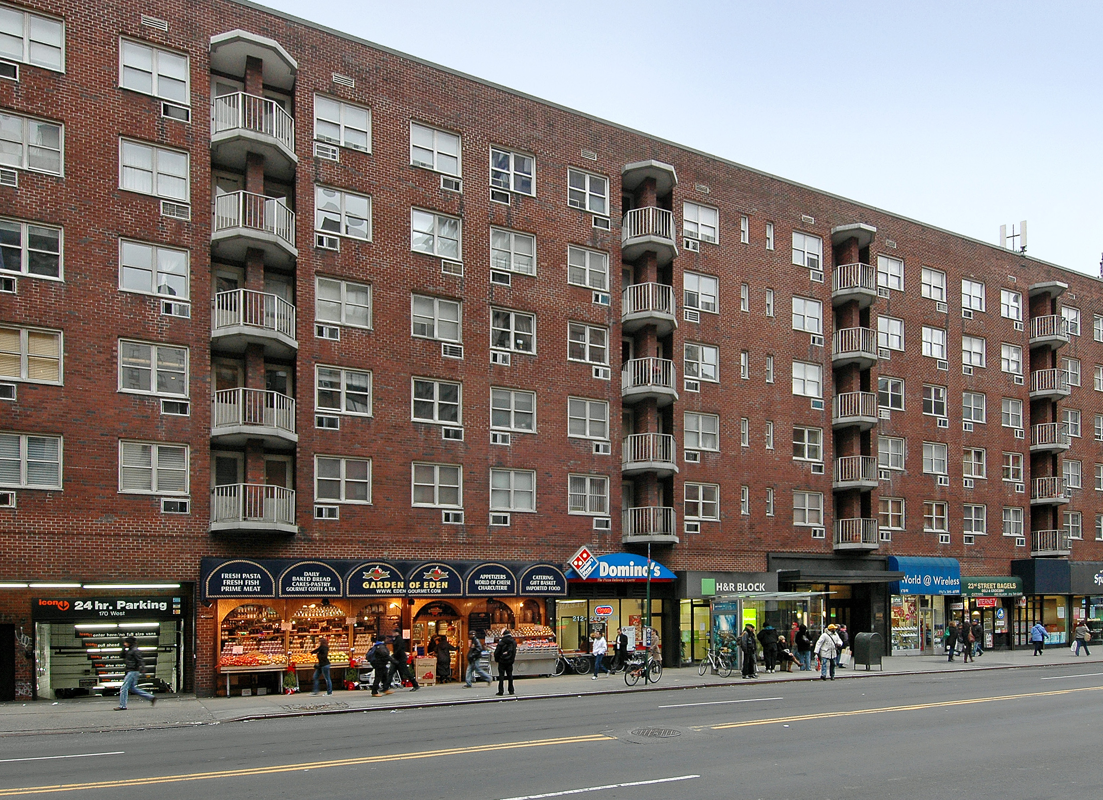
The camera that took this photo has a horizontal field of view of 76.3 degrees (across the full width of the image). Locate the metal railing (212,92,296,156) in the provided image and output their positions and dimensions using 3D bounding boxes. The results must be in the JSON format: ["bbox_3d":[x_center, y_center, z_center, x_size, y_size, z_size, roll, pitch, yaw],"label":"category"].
[{"bbox_3d":[-8.579,-8.074,20.263,2.193,1.094,0.720,1,-3,-25],"label":"metal railing"}]

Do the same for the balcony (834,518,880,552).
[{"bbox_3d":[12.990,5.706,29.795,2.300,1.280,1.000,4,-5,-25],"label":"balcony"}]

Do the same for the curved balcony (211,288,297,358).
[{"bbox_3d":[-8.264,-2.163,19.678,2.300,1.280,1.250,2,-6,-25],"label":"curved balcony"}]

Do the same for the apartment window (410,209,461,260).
[{"bbox_3d":[-3.662,-5.257,22.286,1.650,1.370,0.150,2,-6,-25],"label":"apartment window"}]

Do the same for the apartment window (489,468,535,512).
[{"bbox_3d":[-1.275,3.012,23.410,1.650,1.370,0.150,2,-6,-25],"label":"apartment window"}]

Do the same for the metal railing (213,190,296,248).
[{"bbox_3d":[-8.298,-5.131,19.725,2.135,0.970,0.650,2,-6,-25],"label":"metal railing"}]

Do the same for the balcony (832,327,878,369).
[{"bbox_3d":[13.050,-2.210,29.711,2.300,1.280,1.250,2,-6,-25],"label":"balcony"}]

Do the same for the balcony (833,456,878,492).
[{"bbox_3d":[13.422,3.243,30.594,2.300,1.280,1.300,3,-8,-26],"label":"balcony"}]

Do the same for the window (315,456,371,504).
[{"bbox_3d":[-6.445,2.489,21.719,1.657,1.420,0.150,1,-3,-25],"label":"window"}]

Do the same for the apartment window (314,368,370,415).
[{"bbox_3d":[-6.262,-0.268,21.038,1.600,1.430,0.150,4,-5,-25],"label":"apartment window"}]

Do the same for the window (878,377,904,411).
[{"bbox_3d":[15.062,-0.262,31.063,1.660,1.310,0.150,2,-6,-25],"label":"window"}]

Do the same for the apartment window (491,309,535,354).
[{"bbox_3d":[-1.268,-2.285,23.353,1.600,1.430,0.150,4,-5,-25],"label":"apartment window"}]

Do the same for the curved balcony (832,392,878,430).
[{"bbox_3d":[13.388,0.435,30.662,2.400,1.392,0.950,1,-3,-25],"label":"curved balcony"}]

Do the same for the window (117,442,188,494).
[{"bbox_3d":[-10.712,1.839,18.918,1.660,1.310,0.150,2,-6,-25],"label":"window"}]

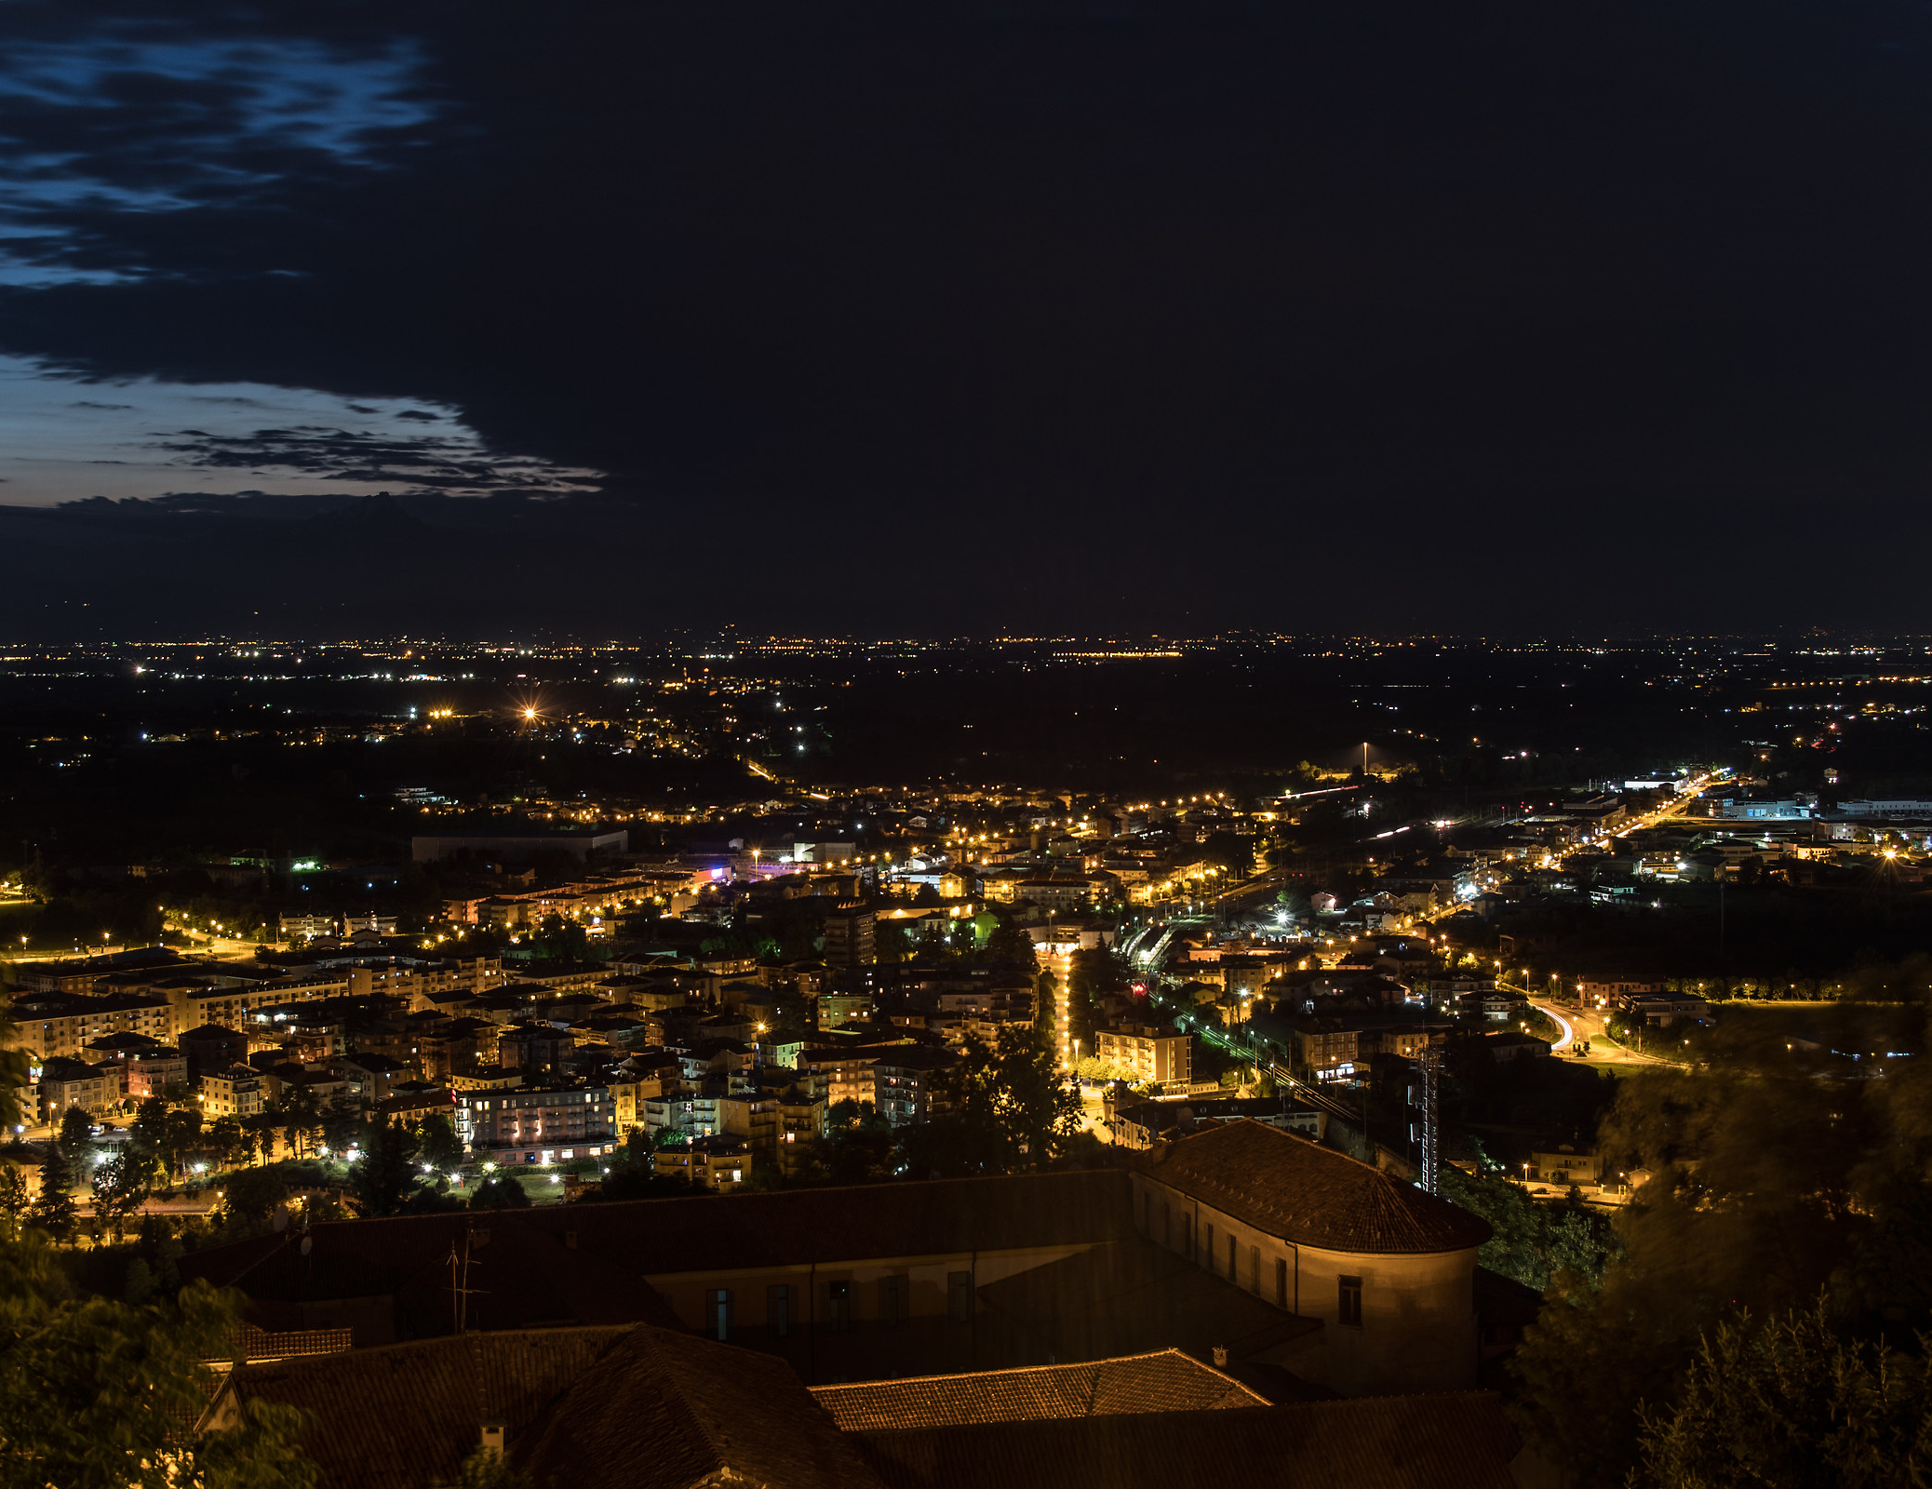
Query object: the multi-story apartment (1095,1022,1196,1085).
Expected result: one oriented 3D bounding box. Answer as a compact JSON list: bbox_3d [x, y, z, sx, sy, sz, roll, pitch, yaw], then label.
[{"bbox_3d":[56.630,100.290,893.700,25.800,17.000,15.200,2,4,44],"label":"multi-story apartment"}]

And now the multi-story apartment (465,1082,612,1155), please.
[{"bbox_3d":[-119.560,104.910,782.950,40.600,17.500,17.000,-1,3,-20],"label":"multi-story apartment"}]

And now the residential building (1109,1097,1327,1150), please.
[{"bbox_3d":[74.620,108.490,786.990,58.500,12.000,30.800,-1,3,-14],"label":"residential building"}]

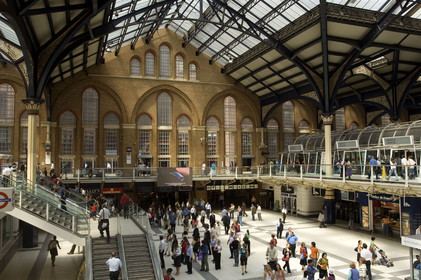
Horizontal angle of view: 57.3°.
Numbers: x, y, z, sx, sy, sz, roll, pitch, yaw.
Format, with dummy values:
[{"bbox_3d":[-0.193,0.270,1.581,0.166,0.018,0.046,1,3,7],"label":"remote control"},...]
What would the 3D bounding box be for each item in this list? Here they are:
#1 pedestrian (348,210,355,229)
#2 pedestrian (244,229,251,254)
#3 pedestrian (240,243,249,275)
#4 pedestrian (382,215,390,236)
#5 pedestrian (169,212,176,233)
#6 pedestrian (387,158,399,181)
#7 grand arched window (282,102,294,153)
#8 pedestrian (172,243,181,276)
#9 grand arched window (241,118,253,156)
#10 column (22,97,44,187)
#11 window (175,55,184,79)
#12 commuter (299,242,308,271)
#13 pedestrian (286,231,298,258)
[{"bbox_3d":[13.122,7.401,35.940,0.520,1.645,0.380,0,-3,6],"label":"pedestrian"},{"bbox_3d":[2.438,6.802,25.521,0.350,1.696,0.500,-3,-4,34],"label":"pedestrian"},{"bbox_3d":[1.876,6.594,21.357,0.480,1.700,0.380,0,-3,0],"label":"pedestrian"},{"bbox_3d":[14.572,7.145,31.986,0.550,1.699,0.380,-3,-4,40],"label":"pedestrian"},{"bbox_3d":[-3.353,7.359,34.467,0.550,1.777,0.330,0,-4,-3],"label":"pedestrian"},{"bbox_3d":[13.161,2.129,27.900,0.750,1.609,0.480,-2,-4,18],"label":"pedestrian"},{"bbox_3d":[11.152,-1.816,55.130,1.850,7.606,0.300,1,-3,-19],"label":"grand arched window"},{"bbox_3d":[-1.844,6.599,21.246,0.400,1.700,0.480,1,-3,-21],"label":"pedestrian"},{"bbox_3d":[5.049,-0.354,53.194,1.725,5.394,0.400,1,-4,-19],"label":"grand arched window"},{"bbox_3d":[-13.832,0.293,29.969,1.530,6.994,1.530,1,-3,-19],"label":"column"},{"bbox_3d":[-4.029,-9.671,50.964,1.170,3.170,0.300,1,-3,-19],"label":"window"},{"bbox_3d":[5.324,6.666,22.130,0.500,1.620,0.380,1,-3,-20],"label":"commuter"},{"bbox_3d":[5.296,6.754,24.894,0.580,1.673,0.420,-2,-4,28],"label":"pedestrian"}]

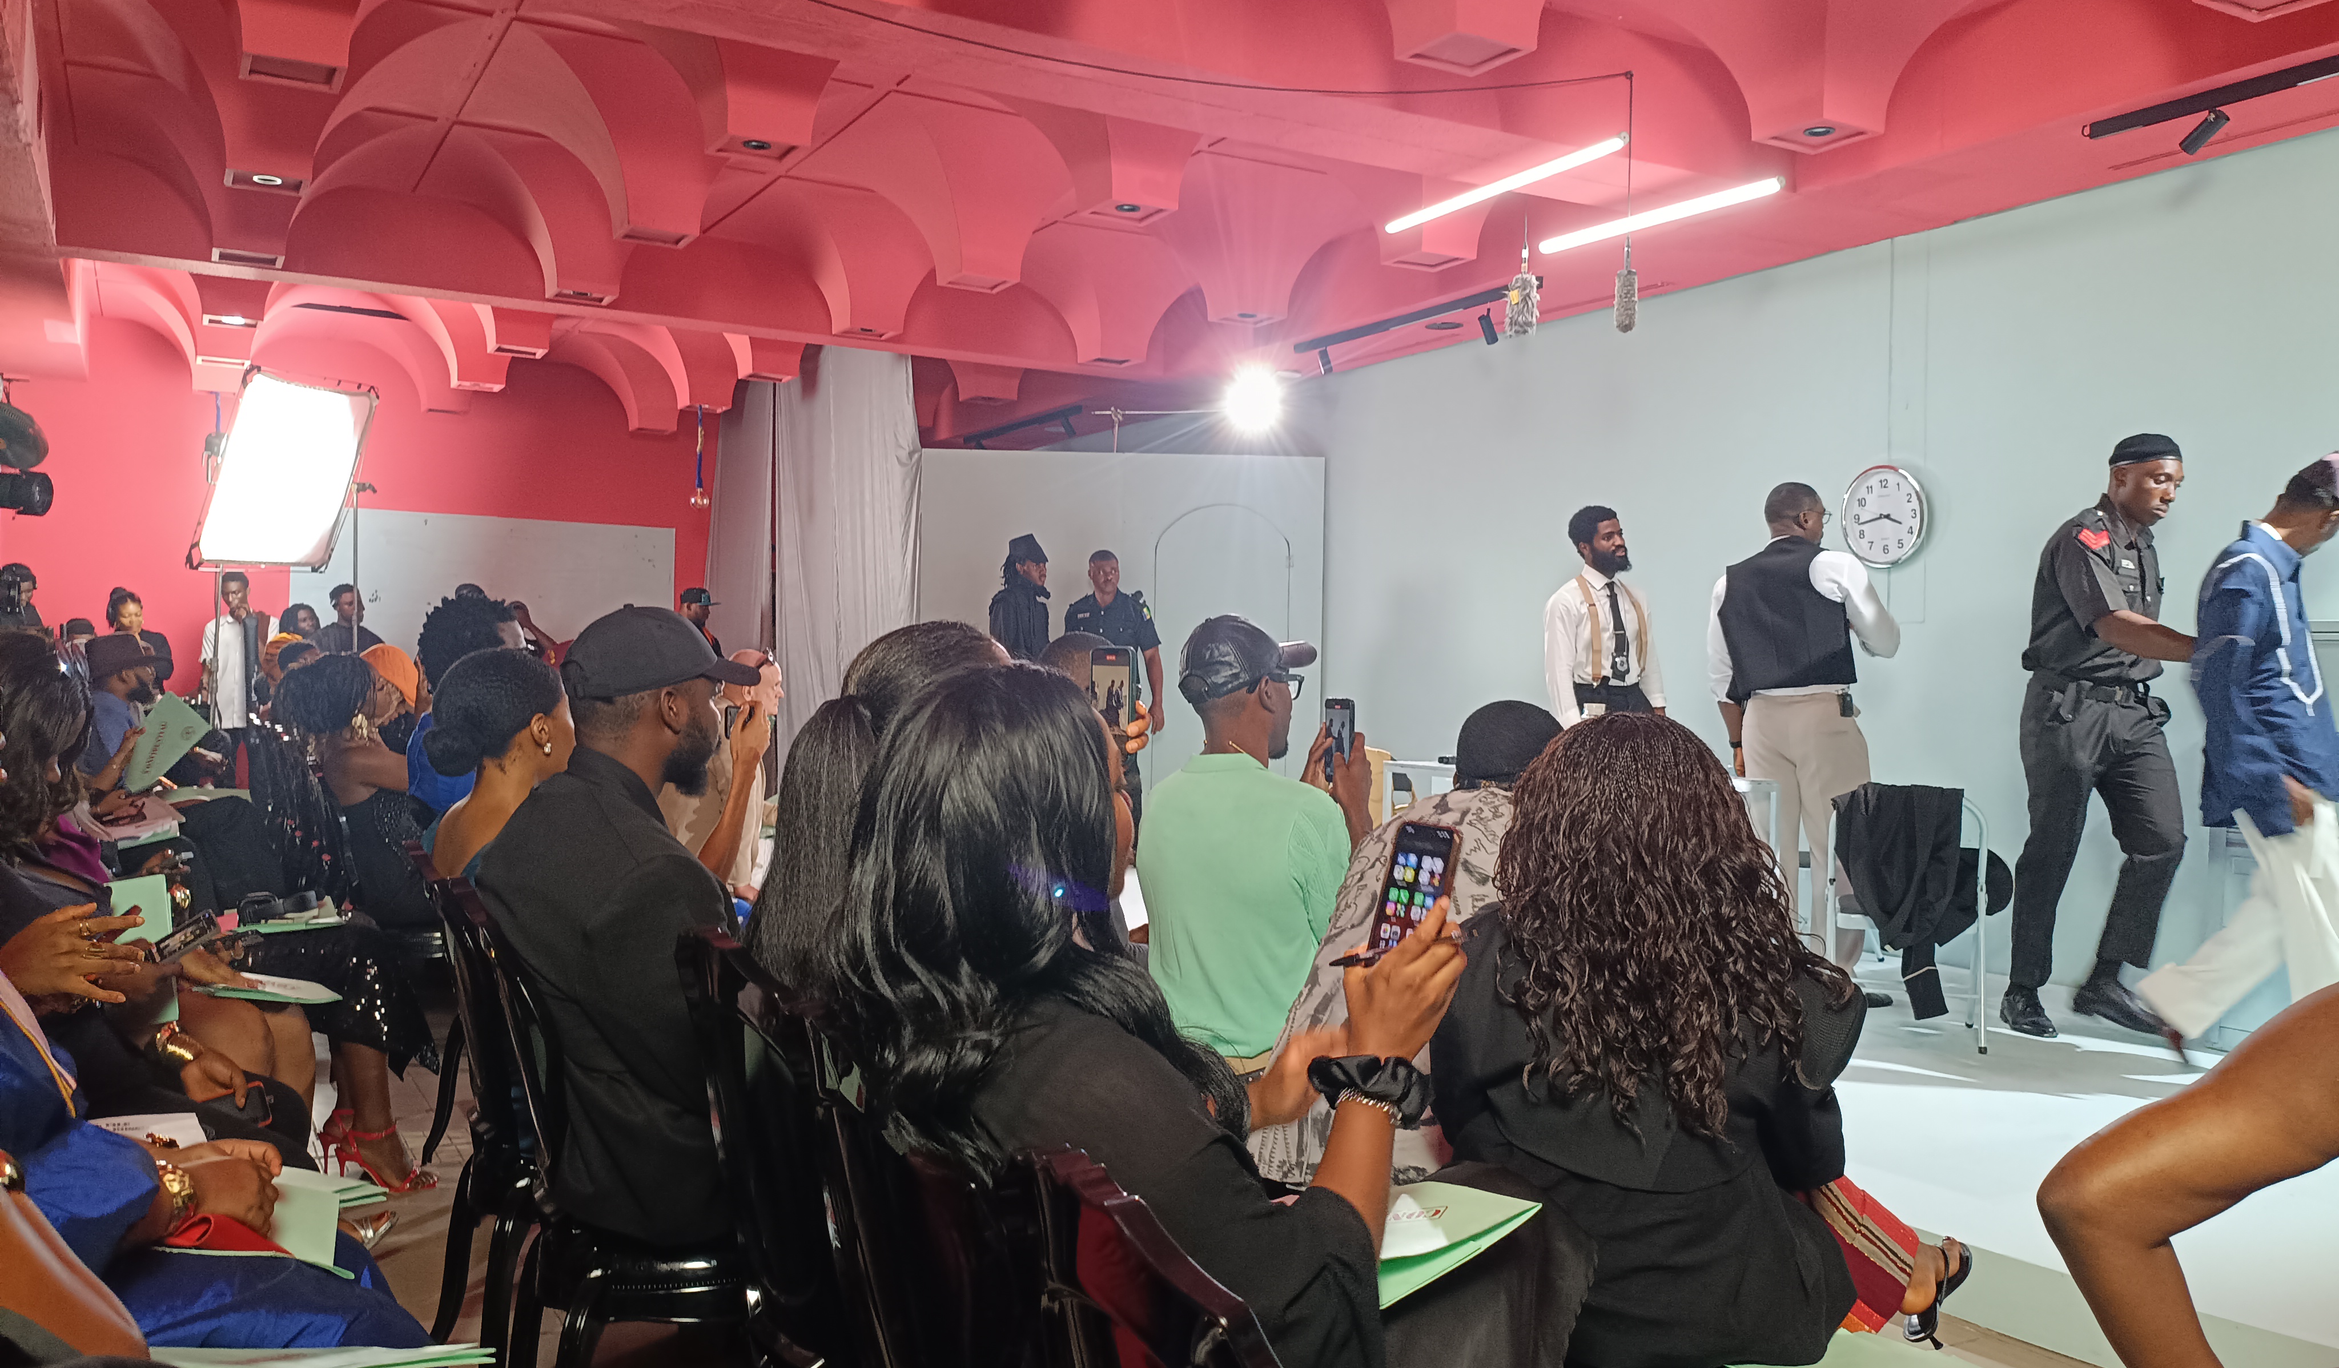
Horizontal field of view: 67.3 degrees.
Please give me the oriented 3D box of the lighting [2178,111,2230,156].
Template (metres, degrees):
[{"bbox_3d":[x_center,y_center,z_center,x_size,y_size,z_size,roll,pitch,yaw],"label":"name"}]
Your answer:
[{"bbox_3d":[3.007,-1.605,5.110,0.055,0.065,0.140,0,-39,-30],"label":"lighting"}]

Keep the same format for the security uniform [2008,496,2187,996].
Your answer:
[{"bbox_3d":[2.920,0.195,5.520,0.500,1.570,0.400,0,1,-33],"label":"security uniform"}]

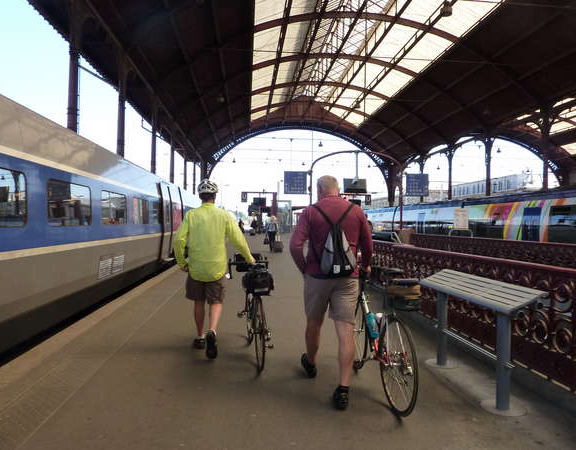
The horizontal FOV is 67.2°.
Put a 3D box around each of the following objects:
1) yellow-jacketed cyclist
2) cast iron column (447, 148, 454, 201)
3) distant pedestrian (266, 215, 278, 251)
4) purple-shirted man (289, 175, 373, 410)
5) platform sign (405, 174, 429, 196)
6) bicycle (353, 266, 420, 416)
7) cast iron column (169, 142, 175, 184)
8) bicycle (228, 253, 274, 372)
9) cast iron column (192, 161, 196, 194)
[{"bbox_3d":[-0.748,0.424,4.497,0.800,1.800,0.720,1,0,-5],"label":"yellow-jacketed cyclist"},{"bbox_3d":[18.389,-3.635,48.785,0.470,10.300,0.470,1,0,-5],"label":"cast iron column"},{"bbox_3d":[-0.741,0.439,21.098,0.580,1.670,0.500,1,0,-4],"label":"distant pedestrian"},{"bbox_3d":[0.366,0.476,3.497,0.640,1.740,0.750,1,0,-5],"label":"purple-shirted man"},{"bbox_3d":[5.113,-1.568,17.200,0.950,0.880,0.150,1,0,-5],"label":"platform sign"},{"bbox_3d":[0.714,0.836,3.538,0.470,1.030,1.680,1,0,-9],"label":"bicycle"},{"bbox_3d":[-11.185,-3.567,41.986,0.450,9.200,0.450,1,0,-5],"label":"cast iron column"},{"bbox_3d":[-0.326,0.811,4.368,0.470,1.040,1.700,1,0,-9],"label":"bicycle"},{"bbox_3d":[-12.436,-3.736,57.986,0.450,9.400,0.450,1,0,-5],"label":"cast iron column"}]

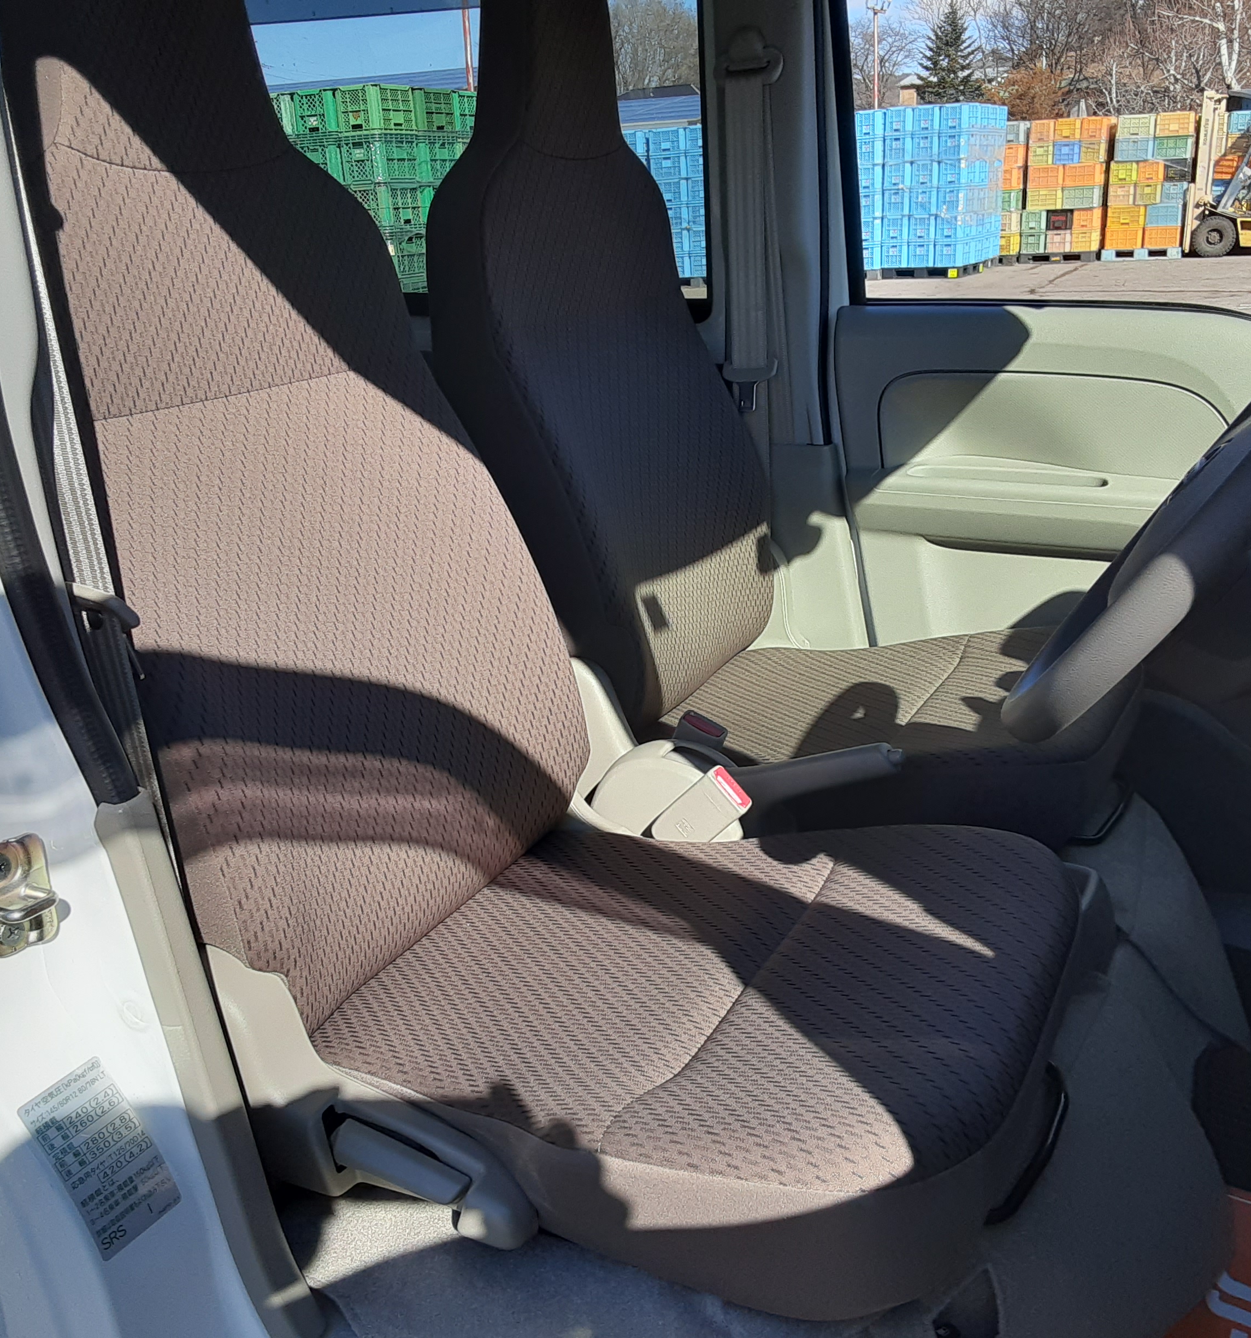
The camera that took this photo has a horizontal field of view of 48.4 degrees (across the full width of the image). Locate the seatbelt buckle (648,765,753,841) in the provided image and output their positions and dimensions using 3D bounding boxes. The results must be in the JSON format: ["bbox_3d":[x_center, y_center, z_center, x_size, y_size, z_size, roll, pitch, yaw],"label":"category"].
[{"bbox_3d":[0.072,0.140,1.328,0.050,0.090,0.026,48,34,5],"label":"seatbelt buckle"}]

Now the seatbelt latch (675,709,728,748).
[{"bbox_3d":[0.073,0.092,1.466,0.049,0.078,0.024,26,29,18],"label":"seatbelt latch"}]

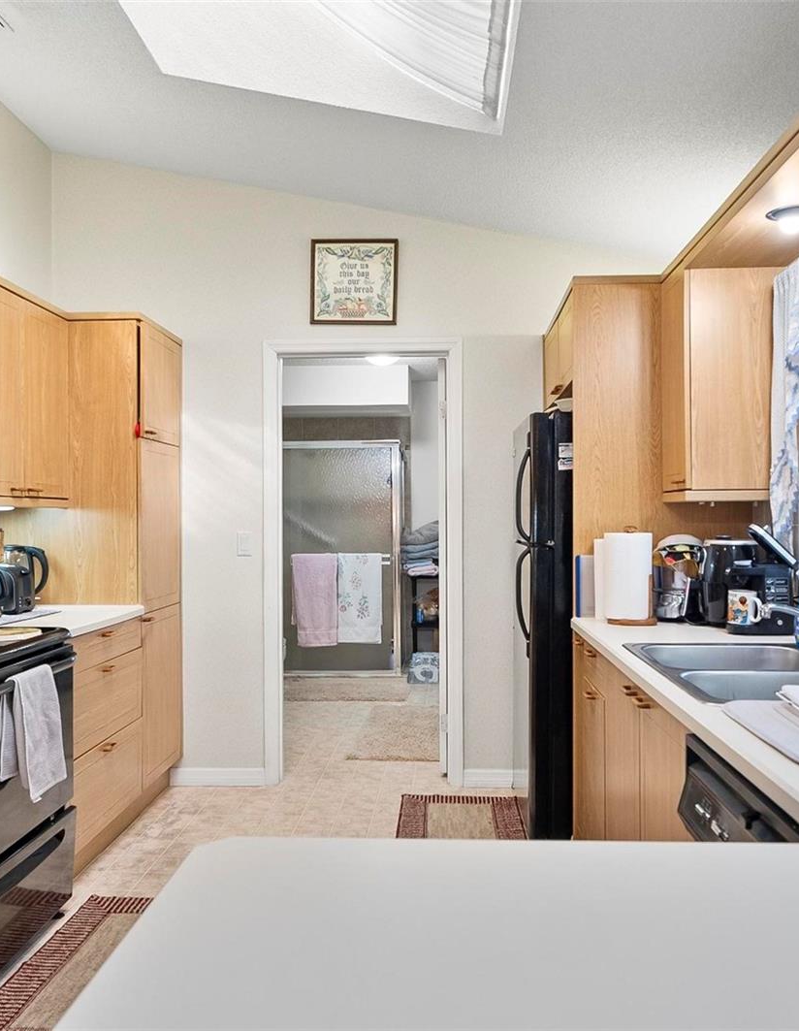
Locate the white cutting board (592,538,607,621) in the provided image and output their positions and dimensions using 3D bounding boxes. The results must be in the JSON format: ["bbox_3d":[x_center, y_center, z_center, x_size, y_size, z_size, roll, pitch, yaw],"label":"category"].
[{"bbox_3d":[0.815,0.234,3.014,0.190,0.297,0.020,0,0,3],"label":"white cutting board"}]

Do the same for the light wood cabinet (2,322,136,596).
[{"bbox_3d":[-1.395,-0.230,3.747,0.632,1.225,0.547,0,0,3],"label":"light wood cabinet"}]

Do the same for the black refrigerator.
[{"bbox_3d":[0.896,0.467,3.475,0.789,1.707,0.757,0,0,3],"label":"black refrigerator"}]

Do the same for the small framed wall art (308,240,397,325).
[{"bbox_3d":[-0.221,-1.122,3.935,0.418,0.413,0.031,0,0,3],"label":"small framed wall art"}]

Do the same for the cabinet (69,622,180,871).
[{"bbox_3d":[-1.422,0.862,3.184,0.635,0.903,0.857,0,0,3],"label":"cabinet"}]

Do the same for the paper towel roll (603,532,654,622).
[{"bbox_3d":[0.808,0.221,2.901,0.166,0.307,0.165,0,0,3],"label":"paper towel roll"}]

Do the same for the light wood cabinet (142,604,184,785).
[{"bbox_3d":[-1.403,0.878,3.784,0.641,0.906,0.559,0,0,3],"label":"light wood cabinet"}]

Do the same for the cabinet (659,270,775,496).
[{"bbox_3d":[1.089,-0.434,2.764,0.321,0.770,0.275,0,0,3],"label":"cabinet"}]

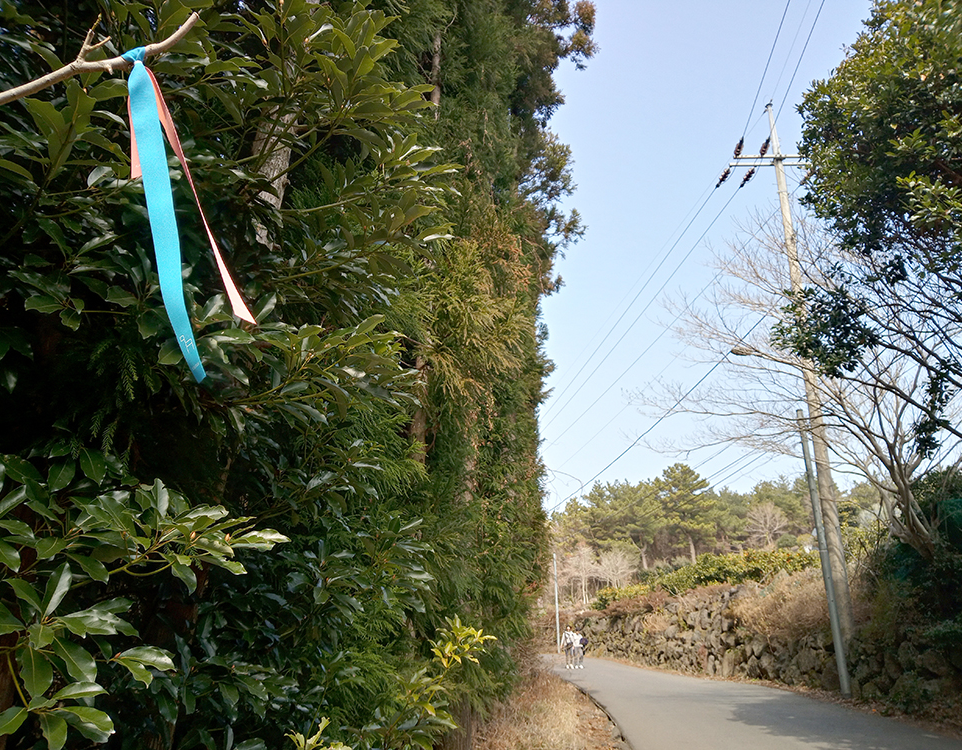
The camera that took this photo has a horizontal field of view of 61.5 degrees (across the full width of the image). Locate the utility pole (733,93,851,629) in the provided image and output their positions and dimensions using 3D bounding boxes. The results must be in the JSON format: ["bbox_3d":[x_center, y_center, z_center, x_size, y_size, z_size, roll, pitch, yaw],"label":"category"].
[{"bbox_3d":[8.039,-0.744,20.080,2.350,14.030,0.480,-1,-17,0],"label":"utility pole"}]

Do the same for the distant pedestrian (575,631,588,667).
[{"bbox_3d":[4.074,11.133,32.956,0.520,1.580,0.360,-2,-17,2],"label":"distant pedestrian"}]

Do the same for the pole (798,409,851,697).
[{"bbox_3d":[6.947,3.482,16.467,0.170,5.750,0.170,-3,-17,0],"label":"pole"}]

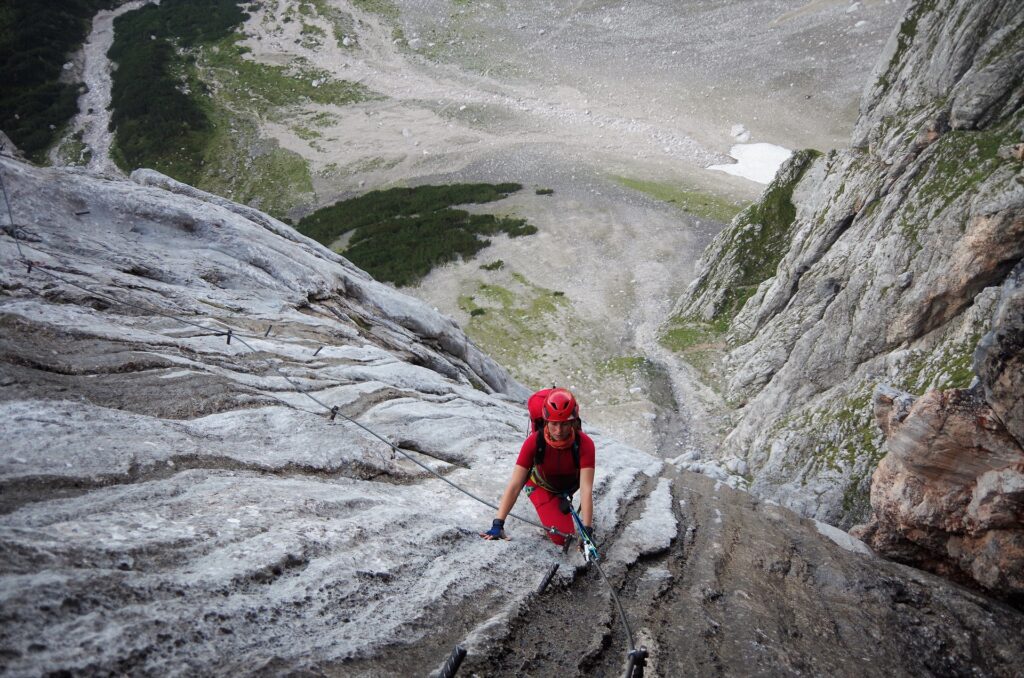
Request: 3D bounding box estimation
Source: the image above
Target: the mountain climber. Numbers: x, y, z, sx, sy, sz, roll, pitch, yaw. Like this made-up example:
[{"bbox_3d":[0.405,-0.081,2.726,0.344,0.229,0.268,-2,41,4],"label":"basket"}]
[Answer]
[{"bbox_3d":[0.190,0.930,4.950,0.700,1.500,0.850,-3,37,-5],"label":"mountain climber"}]

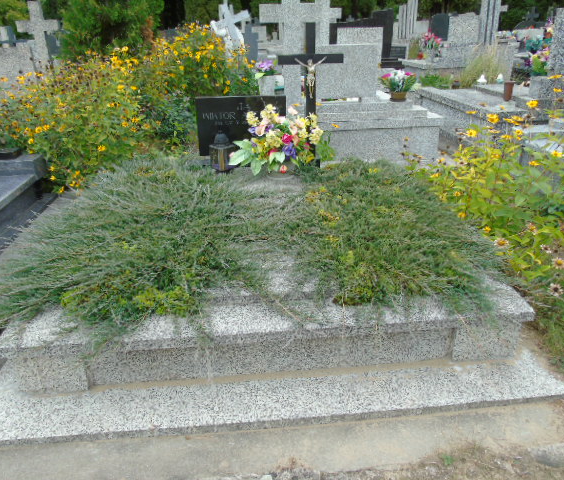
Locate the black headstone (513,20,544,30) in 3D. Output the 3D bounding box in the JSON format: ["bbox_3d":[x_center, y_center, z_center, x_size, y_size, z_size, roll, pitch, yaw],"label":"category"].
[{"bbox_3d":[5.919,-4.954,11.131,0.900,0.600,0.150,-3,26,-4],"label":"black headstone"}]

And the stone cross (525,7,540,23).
[{"bbox_3d":[5.962,-5.367,11.000,0.350,0.370,0.100,-3,26,-4],"label":"stone cross"}]

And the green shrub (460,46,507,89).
[{"bbox_3d":[2.912,-2.493,6.844,0.600,0.660,0.520,-3,26,-4],"label":"green shrub"}]

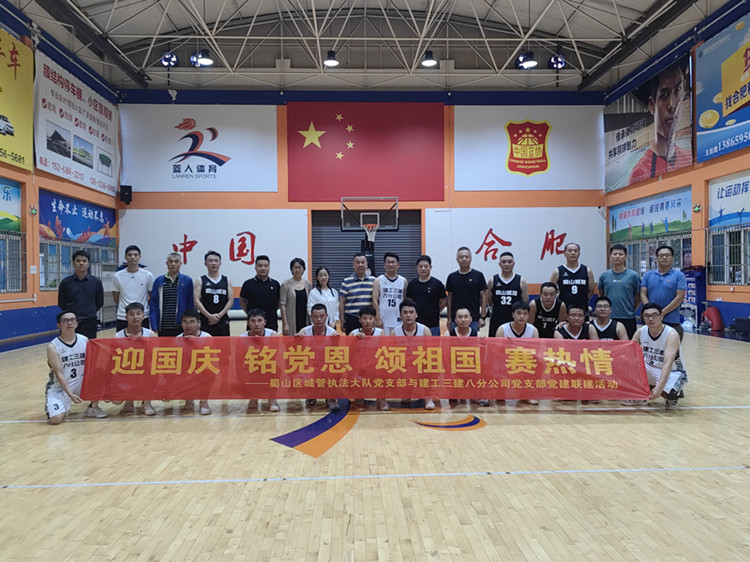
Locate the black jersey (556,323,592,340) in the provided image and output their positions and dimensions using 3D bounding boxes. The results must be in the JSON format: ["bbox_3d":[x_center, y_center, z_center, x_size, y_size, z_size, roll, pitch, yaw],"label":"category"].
[{"bbox_3d":[2.222,0.756,6.507,0.420,0.600,0.280,0,0,12],"label":"black jersey"}]

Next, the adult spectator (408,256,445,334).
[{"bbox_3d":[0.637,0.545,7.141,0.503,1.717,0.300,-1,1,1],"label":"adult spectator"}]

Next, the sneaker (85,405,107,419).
[{"bbox_3d":[-2.982,1.391,6.260,0.280,0.125,0.105,0,1,40],"label":"sneaker"}]

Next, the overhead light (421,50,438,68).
[{"bbox_3d":[1.572,-6.406,16.808,0.440,0.400,0.440,-1,1,-2],"label":"overhead light"}]

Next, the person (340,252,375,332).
[{"bbox_3d":[-0.196,0.531,6.855,0.500,1.719,0.300,-1,0,-3],"label":"person"}]

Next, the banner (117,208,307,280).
[{"bbox_3d":[-5.672,-1.147,20.537,6.572,2.716,0.050,-1,1,-2],"label":"banner"}]

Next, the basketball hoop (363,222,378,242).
[{"bbox_3d":[-0.140,-1.514,18.372,0.470,0.520,0.550,-1,0,-2],"label":"basketball hoop"}]

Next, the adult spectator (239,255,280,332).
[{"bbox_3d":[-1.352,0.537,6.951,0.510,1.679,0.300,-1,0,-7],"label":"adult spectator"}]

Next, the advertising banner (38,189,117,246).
[{"bbox_3d":[-8.846,-1.802,17.788,0.050,1.276,5.003,-1,1,-2],"label":"advertising banner"}]

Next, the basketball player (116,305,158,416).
[{"bbox_3d":[-2.525,0.812,6.181,0.500,1.160,0.620,-1,0,-12],"label":"basketball player"}]

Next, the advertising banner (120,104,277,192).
[{"bbox_3d":[-6.144,-4.640,20.404,5.460,3.051,0.050,-1,0,-2],"label":"advertising banner"}]

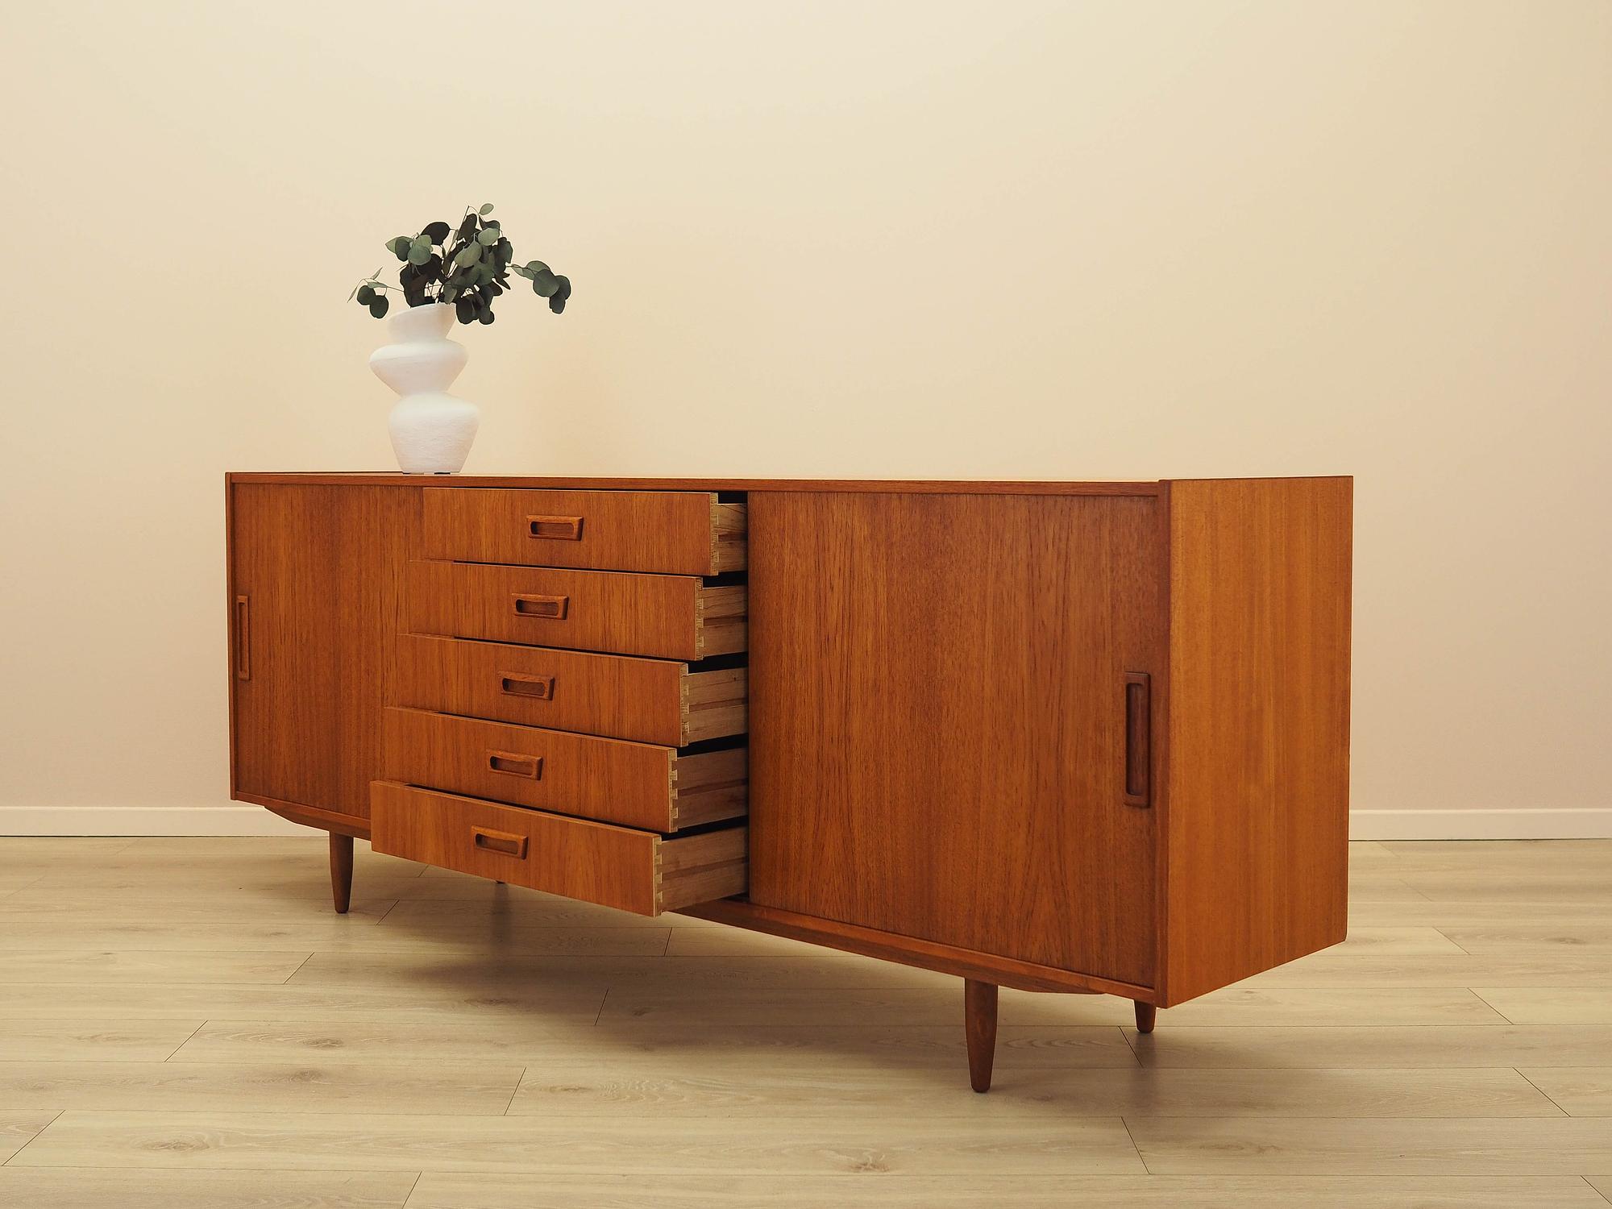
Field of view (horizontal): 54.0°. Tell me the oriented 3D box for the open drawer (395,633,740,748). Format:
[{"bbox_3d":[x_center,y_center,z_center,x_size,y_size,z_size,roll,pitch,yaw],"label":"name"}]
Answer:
[{"bbox_3d":[-0.297,0.114,2.535,0.672,0.115,0.400,4,5,41],"label":"open drawer"}]

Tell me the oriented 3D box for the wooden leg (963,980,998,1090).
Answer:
[{"bbox_3d":[0.233,0.572,2.094,0.044,0.145,0.044,0,4,0],"label":"wooden leg"}]

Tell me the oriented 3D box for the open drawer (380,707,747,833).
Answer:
[{"bbox_3d":[-0.314,0.231,2.524,0.672,0.113,0.400,4,5,41],"label":"open drawer"}]

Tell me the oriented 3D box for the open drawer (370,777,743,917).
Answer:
[{"bbox_3d":[-0.333,0.349,2.511,0.672,0.111,0.400,4,5,41],"label":"open drawer"}]

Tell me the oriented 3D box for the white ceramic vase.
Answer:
[{"bbox_3d":[-0.720,-0.408,2.988,0.198,0.322,0.190,0,4,0],"label":"white ceramic vase"}]

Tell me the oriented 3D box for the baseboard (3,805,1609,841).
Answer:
[{"bbox_3d":[0.000,0.506,3.652,3.800,0.073,0.015,0,4,0],"label":"baseboard"}]

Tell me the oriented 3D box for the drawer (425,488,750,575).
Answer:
[{"bbox_3d":[-0.260,-0.123,2.561,0.672,0.117,0.400,4,5,41],"label":"drawer"}]

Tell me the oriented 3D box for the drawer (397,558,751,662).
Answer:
[{"bbox_3d":[-0.279,-0.005,2.547,0.672,0.117,0.400,4,5,41],"label":"drawer"}]

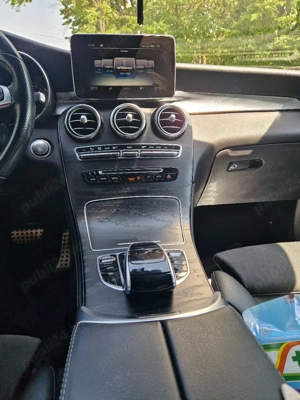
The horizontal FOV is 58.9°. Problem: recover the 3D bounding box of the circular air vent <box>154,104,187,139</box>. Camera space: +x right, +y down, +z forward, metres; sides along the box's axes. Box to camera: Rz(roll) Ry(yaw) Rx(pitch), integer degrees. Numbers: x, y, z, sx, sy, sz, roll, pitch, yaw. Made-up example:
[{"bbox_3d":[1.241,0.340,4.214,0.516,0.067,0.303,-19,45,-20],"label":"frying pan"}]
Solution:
[{"bbox_3d":[0.042,-0.165,0.561,0.071,0.071,0.028,-3,3,-8],"label":"circular air vent"}]

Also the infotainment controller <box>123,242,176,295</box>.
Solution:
[{"bbox_3d":[-0.001,0.109,0.427,0.073,0.042,0.098,-3,35,-8],"label":"infotainment controller"}]

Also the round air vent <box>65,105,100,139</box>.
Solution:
[{"bbox_3d":[-0.137,-0.158,0.541,0.072,0.072,0.022,-3,3,-8],"label":"round air vent"}]

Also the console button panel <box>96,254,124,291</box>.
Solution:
[{"bbox_3d":[-0.065,0.121,0.440,0.043,0.014,0.068,-3,37,-8],"label":"console button panel"}]

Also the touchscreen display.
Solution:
[{"bbox_3d":[-0.054,-0.280,0.565,0.213,0.124,0.024,-3,9,-8],"label":"touchscreen display"}]

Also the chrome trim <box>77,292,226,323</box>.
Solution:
[{"bbox_3d":[0.003,0.157,0.395,0.215,0.025,0.038,-3,28,-8],"label":"chrome trim"}]

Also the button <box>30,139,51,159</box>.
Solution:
[{"bbox_3d":[-0.219,-0.103,0.533,0.040,0.040,0.016,-3,5,-8],"label":"button"}]

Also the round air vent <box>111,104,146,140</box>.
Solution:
[{"bbox_3d":[-0.045,-0.162,0.552,0.073,0.073,0.028,-3,3,-8],"label":"round air vent"}]

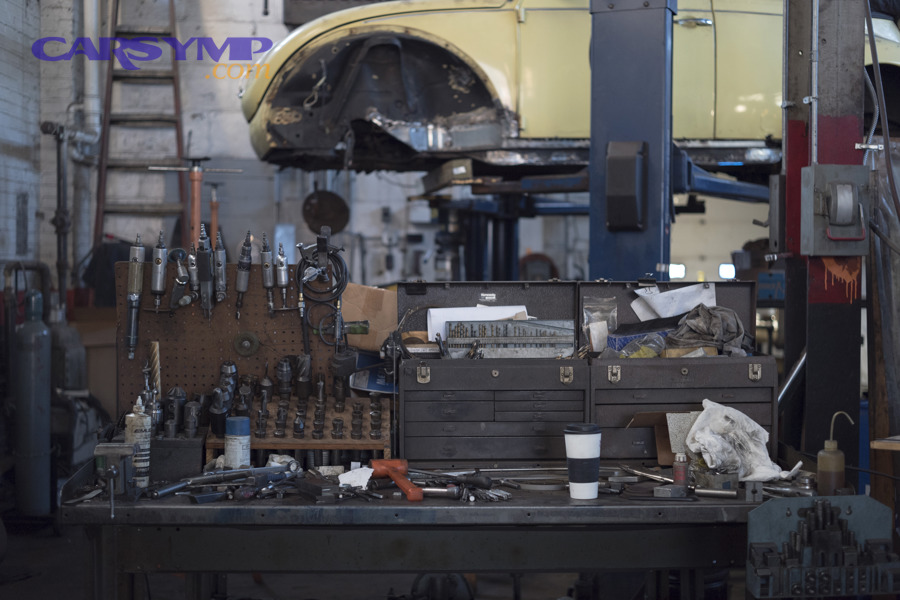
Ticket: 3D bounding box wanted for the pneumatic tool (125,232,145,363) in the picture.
[{"bbox_3d":[-0.888,-0.010,3.520,0.041,0.352,0.042,3,3,2],"label":"pneumatic tool"}]

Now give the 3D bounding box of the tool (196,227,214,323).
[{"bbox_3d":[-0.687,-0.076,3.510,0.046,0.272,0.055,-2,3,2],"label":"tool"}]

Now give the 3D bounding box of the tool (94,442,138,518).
[{"bbox_3d":[-0.784,0.418,2.940,0.100,0.163,0.165,0,3,-2],"label":"tool"}]

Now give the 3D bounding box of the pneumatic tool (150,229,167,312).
[{"bbox_3d":[-0.805,-0.078,3.465,0.038,0.226,0.040,3,0,-3],"label":"pneumatic tool"}]

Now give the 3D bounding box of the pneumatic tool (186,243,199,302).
[{"bbox_3d":[-0.713,-0.079,3.455,0.038,0.161,0.050,-2,0,33],"label":"pneumatic tool"}]

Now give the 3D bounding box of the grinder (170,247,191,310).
[{"bbox_3d":[-0.757,-0.060,3.510,0.066,0.168,0.060,0,3,2],"label":"grinder"}]

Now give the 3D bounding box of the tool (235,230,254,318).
[{"bbox_3d":[-0.571,-0.071,3.465,0.038,0.246,0.040,7,0,-3],"label":"tool"}]

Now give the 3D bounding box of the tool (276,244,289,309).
[{"bbox_3d":[-0.474,-0.069,3.520,0.035,0.187,0.035,-3,3,2],"label":"tool"}]

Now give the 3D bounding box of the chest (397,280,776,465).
[{"bbox_3d":[0.374,0.200,3.501,1.030,0.501,0.225,0,3,-2],"label":"chest"}]

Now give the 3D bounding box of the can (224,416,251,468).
[{"bbox_3d":[-0.541,0.379,3.180,0.064,0.165,0.064,0,3,-2],"label":"can"}]

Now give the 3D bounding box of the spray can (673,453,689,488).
[{"bbox_3d":[0.570,0.423,3.090,0.037,0.091,0.037,0,3,0],"label":"spray can"}]

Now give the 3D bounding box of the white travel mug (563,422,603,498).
[{"bbox_3d":[0.318,0.386,2.980,0.092,0.177,0.092,0,3,2],"label":"white travel mug"}]

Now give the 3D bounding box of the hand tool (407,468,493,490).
[{"bbox_3d":[-0.010,0.440,3.120,0.262,0.030,0.030,4,4,36],"label":"hand tool"}]

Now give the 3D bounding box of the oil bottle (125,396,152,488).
[{"bbox_3d":[-0.769,0.352,3.090,0.064,0.226,0.064,0,3,2],"label":"oil bottle"}]

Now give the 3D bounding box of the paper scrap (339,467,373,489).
[{"bbox_3d":[-0.231,0.435,3.060,0.084,0.046,0.050,0,3,2],"label":"paper scrap"}]

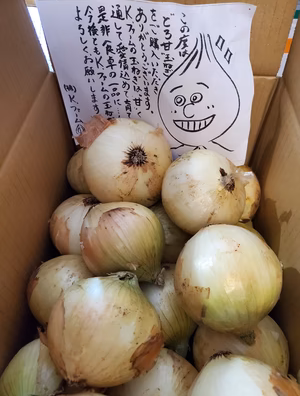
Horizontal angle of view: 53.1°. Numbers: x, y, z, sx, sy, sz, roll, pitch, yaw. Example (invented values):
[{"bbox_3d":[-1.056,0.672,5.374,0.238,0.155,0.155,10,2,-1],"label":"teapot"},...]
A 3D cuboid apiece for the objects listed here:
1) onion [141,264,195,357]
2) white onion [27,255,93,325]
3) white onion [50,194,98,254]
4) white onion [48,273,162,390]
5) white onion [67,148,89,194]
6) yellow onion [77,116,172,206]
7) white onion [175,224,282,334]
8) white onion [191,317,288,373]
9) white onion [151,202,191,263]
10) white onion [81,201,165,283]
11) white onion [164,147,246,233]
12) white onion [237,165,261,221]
[{"bbox_3d":[0.017,0.117,0.323,0.080,0.090,0.080,-9,18,3],"label":"onion"},{"bbox_3d":[-0.090,0.101,0.324,0.080,0.077,0.080,0,49,0],"label":"white onion"},{"bbox_3d":[-0.081,0.032,0.360,0.075,0.070,0.075,11,37,-9],"label":"white onion"},{"bbox_3d":[-0.036,0.104,0.246,0.092,0.092,0.095,24,96,-3],"label":"white onion"},{"bbox_3d":[-0.074,-0.035,0.387,0.066,0.063,0.066,0,49,0],"label":"white onion"},{"bbox_3d":[-0.024,-0.039,0.322,0.094,0.088,0.094,1,82,-10],"label":"yellow onion"},{"bbox_3d":[0.068,0.070,0.266,0.092,0.093,0.092,-11,18,4],"label":"white onion"},{"bbox_3d":[0.088,0.148,0.297,0.090,0.086,0.090,0,49,0],"label":"white onion"},{"bbox_3d":[0.026,0.040,0.384,0.081,0.078,0.081,0,49,0],"label":"white onion"},{"bbox_3d":[-0.029,0.046,0.311,0.083,0.083,0.090,-41,90,0],"label":"white onion"},{"bbox_3d":[0.059,-0.007,0.330,0.092,0.088,0.092,13,68,-35],"label":"white onion"},{"bbox_3d":[0.105,-0.006,0.396,0.079,0.076,0.079,0,49,0],"label":"white onion"}]

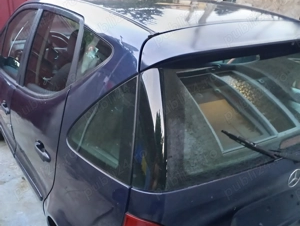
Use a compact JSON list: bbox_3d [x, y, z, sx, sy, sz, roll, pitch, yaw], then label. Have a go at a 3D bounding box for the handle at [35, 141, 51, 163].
[{"bbox_3d":[-0.520,0.185,1.520,0.042,0.043,0.190,-5,26,-34],"label":"handle"}]

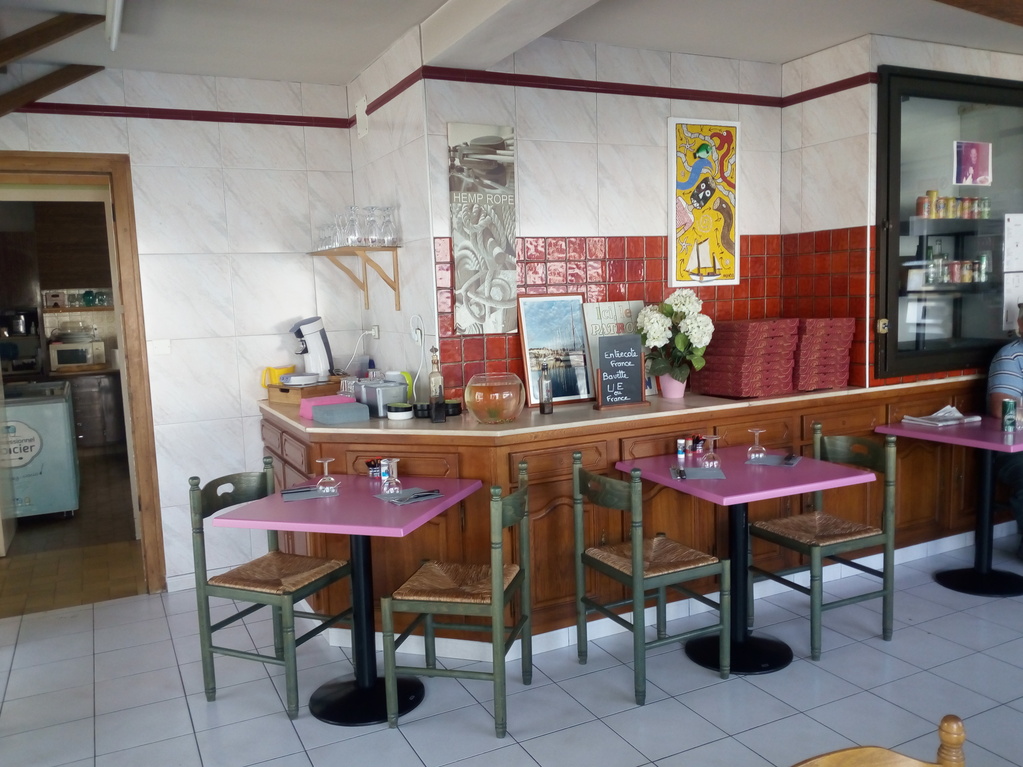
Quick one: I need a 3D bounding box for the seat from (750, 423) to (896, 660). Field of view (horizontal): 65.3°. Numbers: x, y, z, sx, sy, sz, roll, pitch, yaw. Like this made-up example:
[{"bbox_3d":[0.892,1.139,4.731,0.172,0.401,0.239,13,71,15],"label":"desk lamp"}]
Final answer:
[{"bbox_3d":[1.265,0.631,3.316,0.424,0.843,0.424,-5,6,-25],"label":"seat"}]

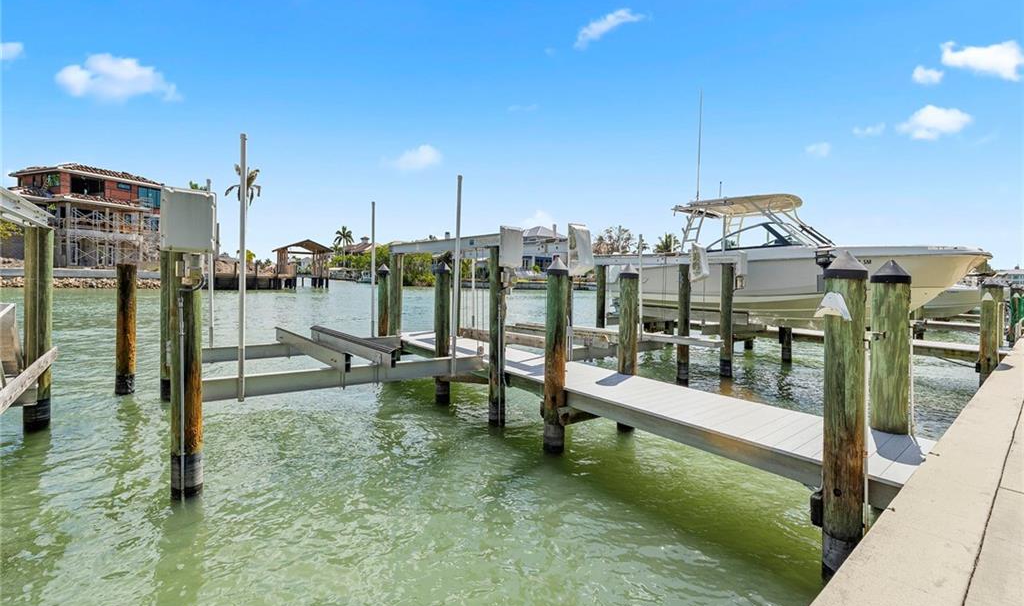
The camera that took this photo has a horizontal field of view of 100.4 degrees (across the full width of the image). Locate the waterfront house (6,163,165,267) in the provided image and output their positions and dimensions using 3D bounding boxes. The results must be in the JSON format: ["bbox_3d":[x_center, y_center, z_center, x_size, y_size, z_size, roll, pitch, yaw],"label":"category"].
[{"bbox_3d":[-56.152,-11.017,57.500,11.500,12.600,12.500,2,3,19],"label":"waterfront house"}]

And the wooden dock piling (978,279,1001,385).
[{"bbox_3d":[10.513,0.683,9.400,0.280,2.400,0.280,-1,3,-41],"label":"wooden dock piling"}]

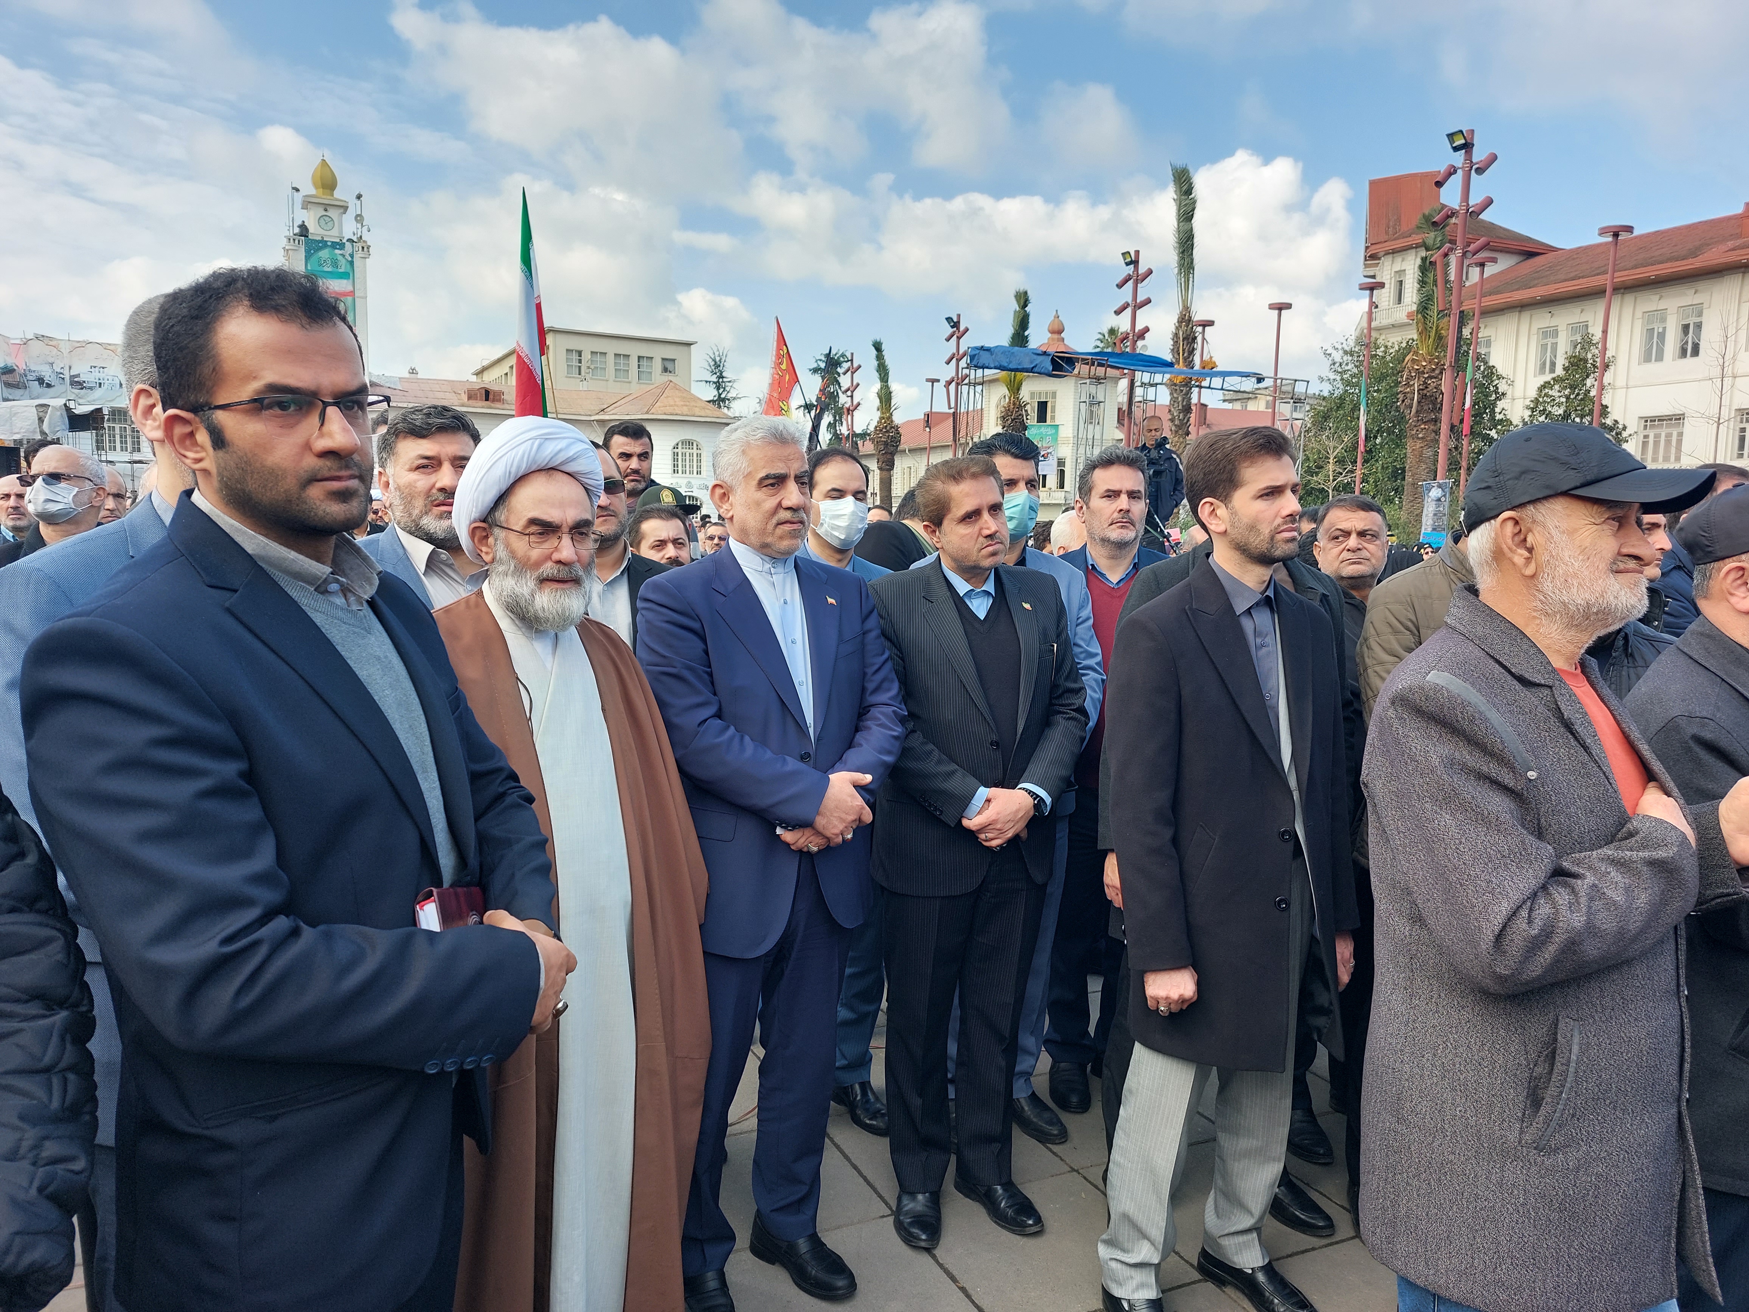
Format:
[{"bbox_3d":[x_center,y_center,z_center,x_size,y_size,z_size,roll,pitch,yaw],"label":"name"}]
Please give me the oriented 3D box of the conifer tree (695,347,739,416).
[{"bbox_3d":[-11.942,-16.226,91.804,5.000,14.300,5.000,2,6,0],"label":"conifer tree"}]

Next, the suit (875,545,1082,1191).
[{"bbox_3d":[0.226,0.519,2.696,0.510,1.470,0.350,-1,9,-16],"label":"suit"}]

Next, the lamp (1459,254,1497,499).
[{"bbox_3d":[12.152,-4.937,25.005,0.600,6.290,0.600,-1,9,-14],"label":"lamp"}]

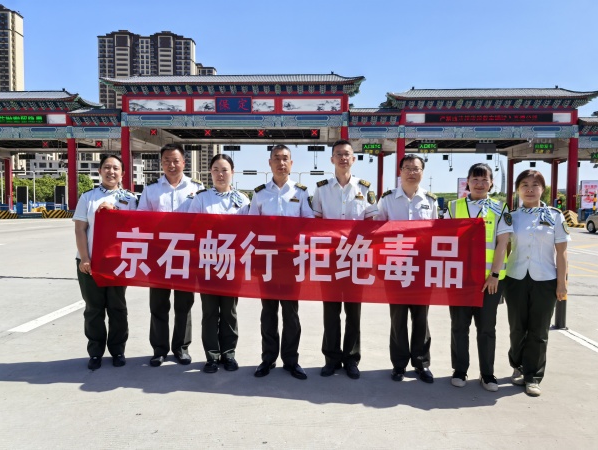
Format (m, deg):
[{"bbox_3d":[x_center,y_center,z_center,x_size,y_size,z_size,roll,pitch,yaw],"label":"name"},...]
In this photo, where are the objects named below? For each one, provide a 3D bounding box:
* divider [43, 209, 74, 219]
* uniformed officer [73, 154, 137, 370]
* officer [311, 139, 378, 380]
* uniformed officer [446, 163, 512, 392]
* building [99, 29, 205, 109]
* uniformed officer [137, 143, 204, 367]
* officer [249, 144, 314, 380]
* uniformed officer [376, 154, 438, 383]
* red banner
[{"bbox_3d":[-22.506,-1.032,42.197,1.540,0.760,2.600,0,3,0],"label":"divider"},{"bbox_3d":[-1.537,0.281,3.597,0.480,1.660,0.380,0,3,-8],"label":"uniformed officer"},{"bbox_3d":[0.344,0.243,3.425,0.480,1.764,0.330,1,3,12],"label":"officer"},{"bbox_3d":[1.282,0.354,3.240,0.470,1.583,0.360,1,3,14],"label":"uniformed officer"},{"bbox_3d":[-89.706,-61.500,270.449,52.400,100.700,16.000,0,3,-3],"label":"building"},{"bbox_3d":[-1.029,0.225,3.624,0.500,1.748,0.330,0,3,-4],"label":"uniformed officer"},{"bbox_3d":[-0.132,0.265,3.416,0.470,1.725,0.330,0,3,6],"label":"officer"},{"bbox_3d":[0.801,0.307,3.378,0.470,1.661,0.330,0,3,4],"label":"uniformed officer"},{"bbox_3d":[-0.154,0.222,3.229,2.840,0.610,0.100,0,3,7],"label":"red banner"}]

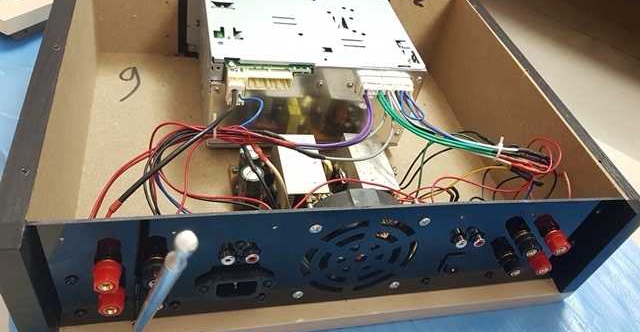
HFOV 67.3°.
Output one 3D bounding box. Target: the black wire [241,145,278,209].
[{"bbox_3d":[-0.044,0.007,0.336,0.009,0.022,0.050,-23,55,-33],"label":"black wire"}]

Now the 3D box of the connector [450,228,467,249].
[{"bbox_3d":[0.087,0.045,0.302,0.010,0.010,0.012,-1,46,-17],"label":"connector"}]

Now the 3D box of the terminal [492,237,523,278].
[{"bbox_3d":[0.125,0.061,0.322,0.013,0.013,0.026,-1,46,-17],"label":"terminal"}]

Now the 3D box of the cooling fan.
[{"bbox_3d":[0.023,0.052,0.316,0.079,0.079,0.025,-1,46,-17],"label":"cooling fan"}]

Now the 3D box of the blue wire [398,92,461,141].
[{"bbox_3d":[0.093,-0.041,0.409,0.063,0.021,0.020,27,45,12],"label":"blue wire"}]

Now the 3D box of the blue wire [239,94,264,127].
[{"bbox_3d":[-0.053,-0.045,0.370,0.018,0.024,0.019,-1,46,-17],"label":"blue wire"}]

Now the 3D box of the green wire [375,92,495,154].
[{"bbox_3d":[0.098,-0.032,0.400,0.115,0.028,0.020,19,44,3],"label":"green wire"}]

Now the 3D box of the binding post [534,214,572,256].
[{"bbox_3d":[0.166,0.050,0.342,0.014,0.014,0.028,-1,46,-17],"label":"binding post"}]

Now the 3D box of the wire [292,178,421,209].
[{"bbox_3d":[0.027,0.019,0.316,0.095,0.019,0.015,-1,46,-17],"label":"wire"}]

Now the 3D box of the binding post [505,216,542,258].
[{"bbox_3d":[0.141,0.049,0.334,0.014,0.014,0.028,-1,46,-17],"label":"binding post"}]

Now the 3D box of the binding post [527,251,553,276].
[{"bbox_3d":[0.148,0.062,0.330,0.013,0.013,0.024,-1,46,-17],"label":"binding post"}]

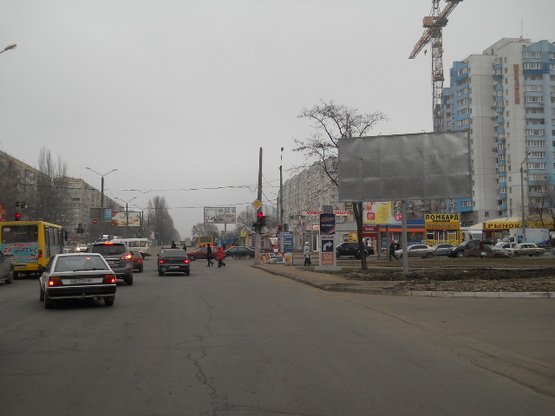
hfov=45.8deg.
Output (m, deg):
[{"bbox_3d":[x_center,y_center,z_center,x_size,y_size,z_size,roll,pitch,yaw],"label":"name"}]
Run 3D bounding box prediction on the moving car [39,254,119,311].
[{"bbox_3d":[-5.498,1.915,17.836,1.690,1.400,4.350,1,-3,-22],"label":"moving car"}]

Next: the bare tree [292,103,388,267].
[{"bbox_3d":[3.643,-1.399,38.000,5.600,9.850,5.600,0,-3,0],"label":"bare tree"}]

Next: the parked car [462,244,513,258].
[{"bbox_3d":[19.906,4.132,62.000,4.350,1.430,1.700,-3,-4,35],"label":"parked car"}]

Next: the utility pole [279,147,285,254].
[{"bbox_3d":[0.479,-0.359,63.000,0.330,11.000,0.330,0,-4,-8],"label":"utility pole"}]

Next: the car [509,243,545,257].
[{"bbox_3d":[26.711,4.500,70.500,4.150,1.440,1.620,0,-4,-7],"label":"car"}]

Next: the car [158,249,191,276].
[{"bbox_3d":[-5.685,2.966,36.220,1.680,1.420,4.270,0,-3,-10],"label":"car"}]

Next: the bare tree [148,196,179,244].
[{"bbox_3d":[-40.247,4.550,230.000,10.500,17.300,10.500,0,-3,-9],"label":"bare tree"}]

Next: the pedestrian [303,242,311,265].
[{"bbox_3d":[2.105,3.227,45.800,0.550,1.680,0.420,-1,-4,9],"label":"pedestrian"}]

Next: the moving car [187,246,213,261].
[{"bbox_3d":[-7.132,4.636,66.300,3.950,1.420,1.600,0,-4,-7],"label":"moving car"}]

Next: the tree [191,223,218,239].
[{"bbox_3d":[-15.551,6.220,140.000,6.000,6.100,6.000,0,-3,-9],"label":"tree"}]

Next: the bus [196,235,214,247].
[{"bbox_3d":[-11.258,5.963,104.500,2.300,2.800,7.200,0,-4,-8],"label":"bus"}]

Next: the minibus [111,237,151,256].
[{"bbox_3d":[-16.721,4.555,74.000,4.650,2.100,1.950,0,-4,-3],"label":"minibus"}]

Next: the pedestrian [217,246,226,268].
[{"bbox_3d":[-4.433,3.951,52.300,0.500,1.640,0.500,0,-4,-6],"label":"pedestrian"}]

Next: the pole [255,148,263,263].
[{"bbox_3d":[-1.460,-0.153,54.500,0.420,9.500,0.420,2,-4,-8],"label":"pole"}]

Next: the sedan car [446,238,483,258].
[{"bbox_3d":[18.891,4.085,65.000,4.400,1.720,1.800,1,-3,-21],"label":"sedan car"}]

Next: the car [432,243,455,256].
[{"bbox_3d":[18.588,4.688,72.500,4.500,1.460,1.750,0,-3,-9],"label":"car"}]

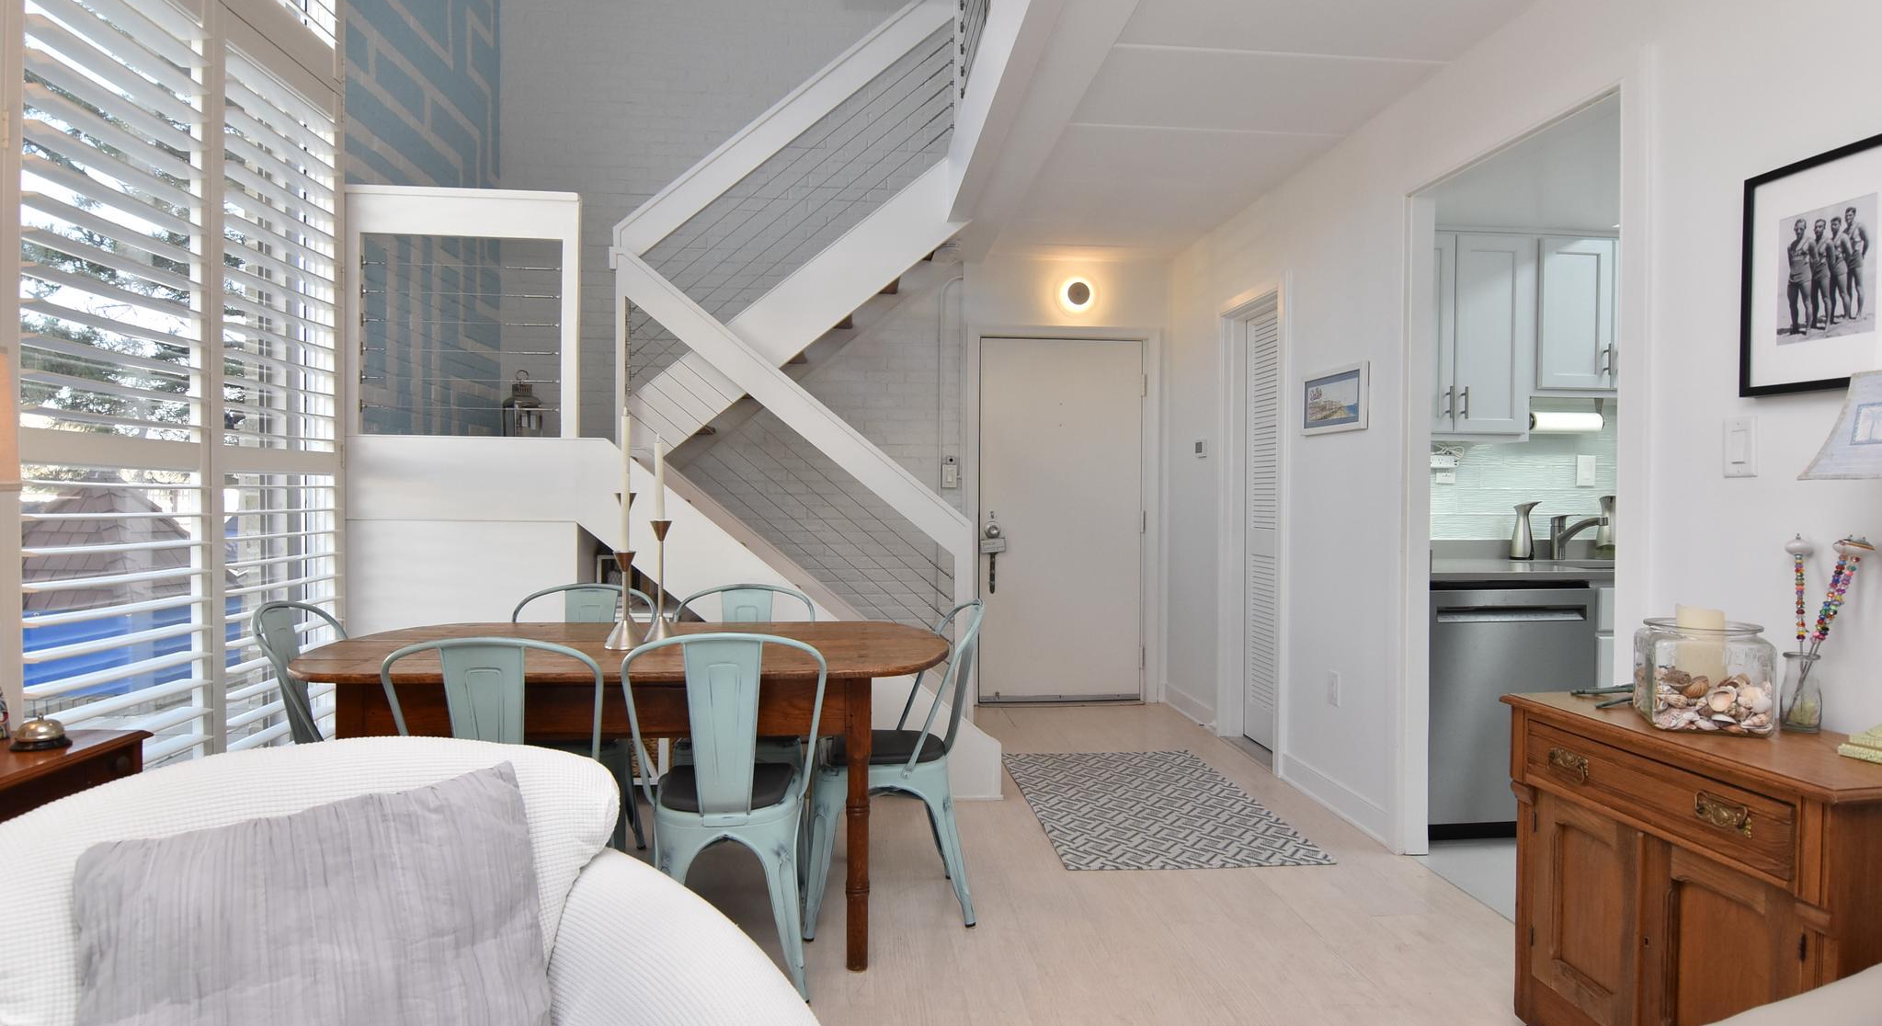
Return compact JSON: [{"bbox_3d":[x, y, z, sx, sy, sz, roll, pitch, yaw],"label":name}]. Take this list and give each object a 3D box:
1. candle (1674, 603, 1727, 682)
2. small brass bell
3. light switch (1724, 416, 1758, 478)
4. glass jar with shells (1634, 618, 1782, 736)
[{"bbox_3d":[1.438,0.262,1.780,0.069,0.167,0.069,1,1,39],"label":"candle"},{"bbox_3d":[-1.701,0.410,1.780,0.086,0.063,0.086,0,1,-6],"label":"small brass bell"},{"bbox_3d":[1.616,-0.134,1.909,0.010,0.125,0.075,0,1,-6],"label":"light switch"},{"bbox_3d":[1.457,0.305,1.805,0.190,0.183,0.210,1,1,28],"label":"glass jar with shells"}]

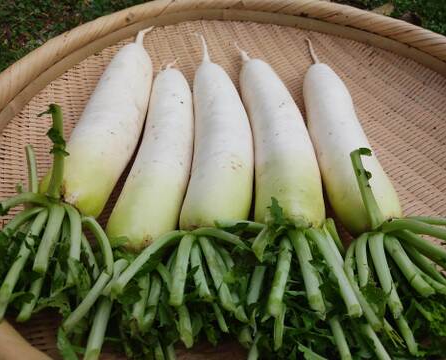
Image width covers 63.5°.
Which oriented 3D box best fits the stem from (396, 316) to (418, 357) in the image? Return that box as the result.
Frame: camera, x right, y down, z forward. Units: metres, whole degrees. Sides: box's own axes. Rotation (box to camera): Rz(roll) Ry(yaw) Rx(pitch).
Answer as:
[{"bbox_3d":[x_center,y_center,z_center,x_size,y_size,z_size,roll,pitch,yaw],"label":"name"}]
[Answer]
[{"bbox_3d":[0.158,0.129,0.314,0.011,0.011,0.044,-6,52,-3],"label":"stem"}]

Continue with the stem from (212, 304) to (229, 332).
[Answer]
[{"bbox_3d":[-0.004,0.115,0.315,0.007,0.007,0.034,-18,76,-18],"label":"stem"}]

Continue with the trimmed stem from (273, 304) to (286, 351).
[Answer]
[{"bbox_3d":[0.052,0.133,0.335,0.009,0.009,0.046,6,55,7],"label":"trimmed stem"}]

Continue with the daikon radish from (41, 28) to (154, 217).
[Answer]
[{"bbox_3d":[-0.152,-0.114,0.517,0.080,0.080,0.369,2,50,4],"label":"daikon radish"}]

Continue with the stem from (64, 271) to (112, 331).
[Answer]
[{"bbox_3d":[-0.114,0.102,0.304,0.008,0.008,0.054,25,68,23],"label":"stem"}]

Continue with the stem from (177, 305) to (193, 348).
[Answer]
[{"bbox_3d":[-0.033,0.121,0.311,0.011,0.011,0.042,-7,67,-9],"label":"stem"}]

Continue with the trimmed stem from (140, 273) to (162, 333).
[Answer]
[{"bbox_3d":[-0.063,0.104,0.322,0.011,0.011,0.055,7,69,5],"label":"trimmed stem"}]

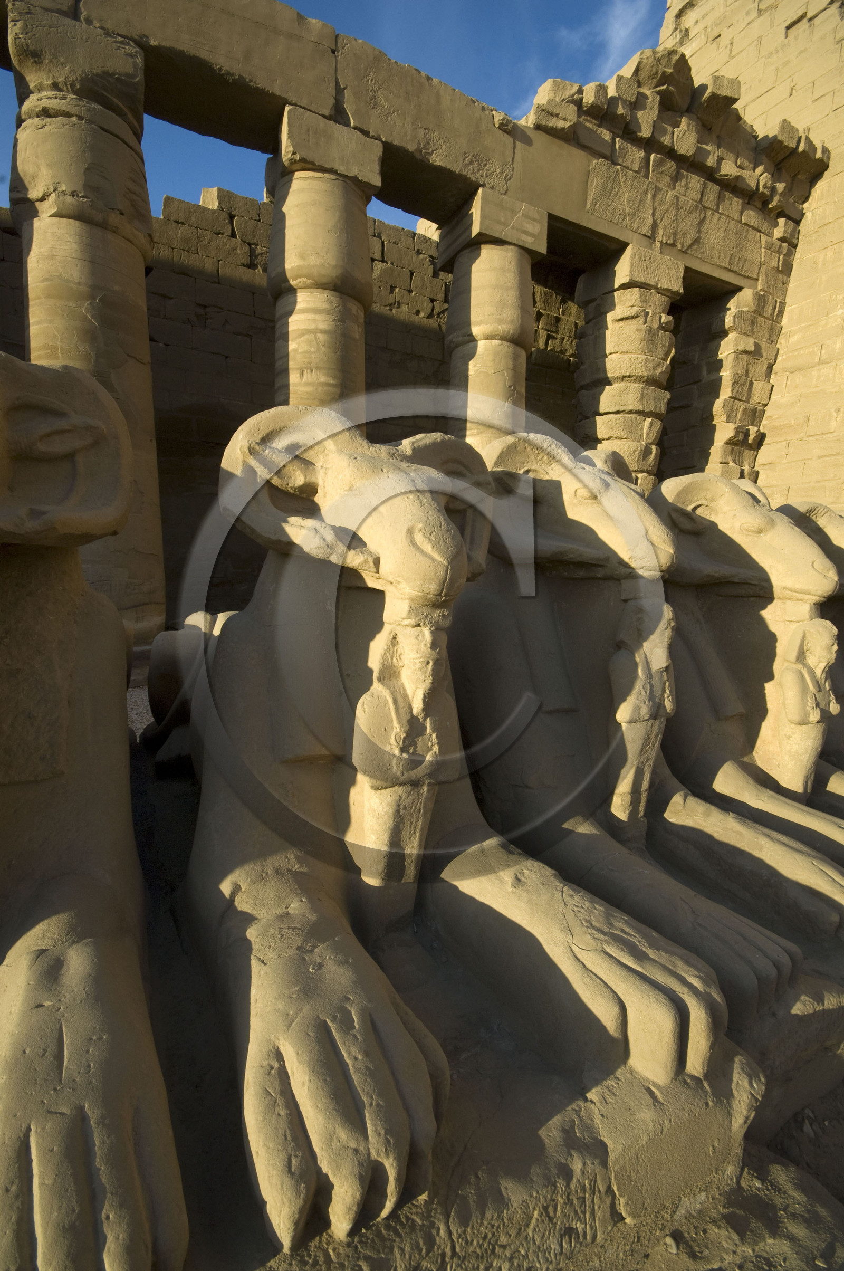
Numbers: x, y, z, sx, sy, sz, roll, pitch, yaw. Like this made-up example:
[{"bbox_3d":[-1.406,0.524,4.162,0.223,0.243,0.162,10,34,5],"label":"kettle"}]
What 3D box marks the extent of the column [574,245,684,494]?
[{"bbox_3d":[5.256,-4.904,14.869,2.352,9.744,2.352,-3,12,-27],"label":"column"}]

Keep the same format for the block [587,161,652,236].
[{"bbox_3d":[4.786,-10.797,13.394,2.150,1.180,0.800,-2,6,-26],"label":"block"}]

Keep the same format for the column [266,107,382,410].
[{"bbox_3d":[-2.122,-4.460,11.168,2.112,9.744,2.112,-3,12,-27],"label":"column"}]

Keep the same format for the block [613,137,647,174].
[{"bbox_3d":[4.993,-11.764,13.154,0.896,0.549,0.616,-3,11,-26],"label":"block"}]

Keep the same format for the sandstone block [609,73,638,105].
[{"bbox_3d":[4.547,-12.478,12.269,0.549,0.392,0.538,-3,11,-26],"label":"sandstone block"}]

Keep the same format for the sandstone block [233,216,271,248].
[{"bbox_3d":[-4.189,-9.967,13.325,1.008,0.538,0.661,-3,11,-26],"label":"sandstone block"}]

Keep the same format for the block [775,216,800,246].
[{"bbox_3d":[9.535,-10.573,14.077,0.630,0.485,0.563,-2,9,-26],"label":"block"}]

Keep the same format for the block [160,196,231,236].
[{"bbox_3d":[-5.968,-10.925,14.027,1.610,0.560,0.650,-2,6,-26],"label":"block"}]

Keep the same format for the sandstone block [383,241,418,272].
[{"bbox_3d":[-0.771,-11.639,16.487,1.100,0.560,0.650,-2,6,-26],"label":"sandstone block"}]

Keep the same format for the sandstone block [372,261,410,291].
[{"bbox_3d":[-0.932,-9.722,14.565,0.970,0.466,0.630,-2,9,-26],"label":"sandstone block"}]

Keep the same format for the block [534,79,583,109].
[{"bbox_3d":[3.032,-12.047,12.137,0.970,0.500,0.670,-2,6,-26],"label":"block"}]

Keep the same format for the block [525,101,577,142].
[{"bbox_3d":[2.852,-11.457,12.030,1.120,0.500,0.720,-2,6,-26],"label":"block"}]

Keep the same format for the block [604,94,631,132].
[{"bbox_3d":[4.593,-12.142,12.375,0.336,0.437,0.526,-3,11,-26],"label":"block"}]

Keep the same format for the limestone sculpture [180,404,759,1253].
[{"bbox_3d":[-0.523,0.109,2.673,1.420,2.173,3.834,-3,12,-27],"label":"limestone sculpture"}]

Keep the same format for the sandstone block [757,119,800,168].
[{"bbox_3d":[8.770,-12.252,13.254,0.698,0.475,0.795,-2,9,-26],"label":"sandstone block"}]

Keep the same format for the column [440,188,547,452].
[{"bbox_3d":[1.493,-4.677,12.981,2.112,9.744,2.112,-3,12,-27],"label":"column"}]

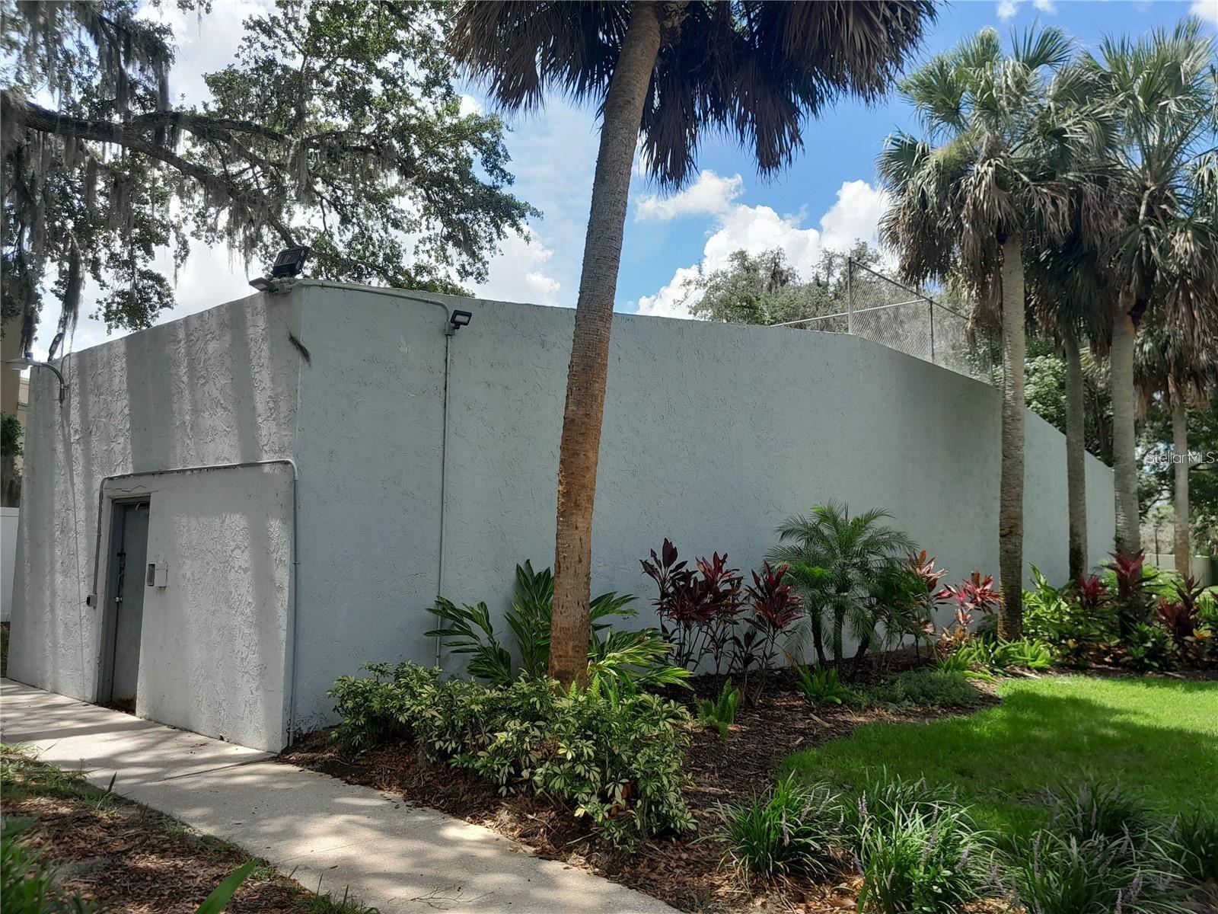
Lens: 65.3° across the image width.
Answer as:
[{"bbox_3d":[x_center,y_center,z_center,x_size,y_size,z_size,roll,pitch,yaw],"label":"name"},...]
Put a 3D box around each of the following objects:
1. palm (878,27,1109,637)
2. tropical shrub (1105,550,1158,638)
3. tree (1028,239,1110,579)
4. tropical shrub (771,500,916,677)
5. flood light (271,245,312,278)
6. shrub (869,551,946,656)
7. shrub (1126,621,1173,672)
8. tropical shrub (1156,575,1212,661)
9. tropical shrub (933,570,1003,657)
[{"bbox_3d":[7.422,-2.519,18.274,4.356,12.020,4.138,0,-6,0],"label":"palm"},{"bbox_3d":[8.880,2.446,16.163,0.890,1.735,0.935,0,-6,0],"label":"tropical shrub"},{"bbox_3d":[11.359,-0.857,23.312,2.550,9.760,2.550,0,-6,0],"label":"tree"},{"bbox_3d":[3.411,1.858,13.927,2.064,2.395,1.858,0,-6,0],"label":"tropical shrub"},{"bbox_3d":[-2.823,-1.731,8.452,0.280,0.240,0.120,-3,-32,31],"label":"flood light"},{"bbox_3d":[4.735,2.344,15.080,1.208,1.675,1.087,0,-6,0],"label":"shrub"},{"bbox_3d":[7.996,2.766,14.068,0.733,0.670,0.733,0,-6,0],"label":"shrub"},{"bbox_3d":[9.178,2.553,15.159,0.881,1.325,0.881,0,-6,0],"label":"tropical shrub"},{"bbox_3d":[5.750,2.516,15.247,1.115,1.375,1.059,0,-6,0],"label":"tropical shrub"}]

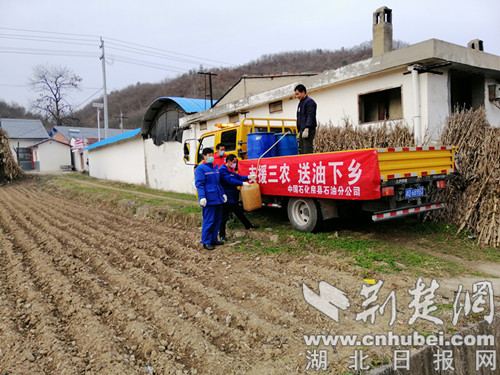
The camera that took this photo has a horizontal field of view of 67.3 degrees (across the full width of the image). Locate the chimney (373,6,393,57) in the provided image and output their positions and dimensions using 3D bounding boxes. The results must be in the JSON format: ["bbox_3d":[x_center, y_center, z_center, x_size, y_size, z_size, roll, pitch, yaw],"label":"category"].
[{"bbox_3d":[4.315,-4.922,12.200,0.420,1.800,0.420,-5,4,-34],"label":"chimney"}]

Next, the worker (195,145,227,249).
[{"bbox_3d":[-0.660,0.203,6.350,0.520,1.710,0.340,-4,3,-27],"label":"worker"}]

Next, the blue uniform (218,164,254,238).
[{"bbox_3d":[-0.235,0.244,6.800,0.580,1.360,0.480,-1,3,24],"label":"blue uniform"}]

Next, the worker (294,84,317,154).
[{"bbox_3d":[1.023,-1.005,6.800,0.340,1.720,0.460,-4,3,-27],"label":"worker"}]

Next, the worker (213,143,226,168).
[{"bbox_3d":[-0.593,-0.106,7.950,0.500,1.680,0.330,-4,3,-20],"label":"worker"}]

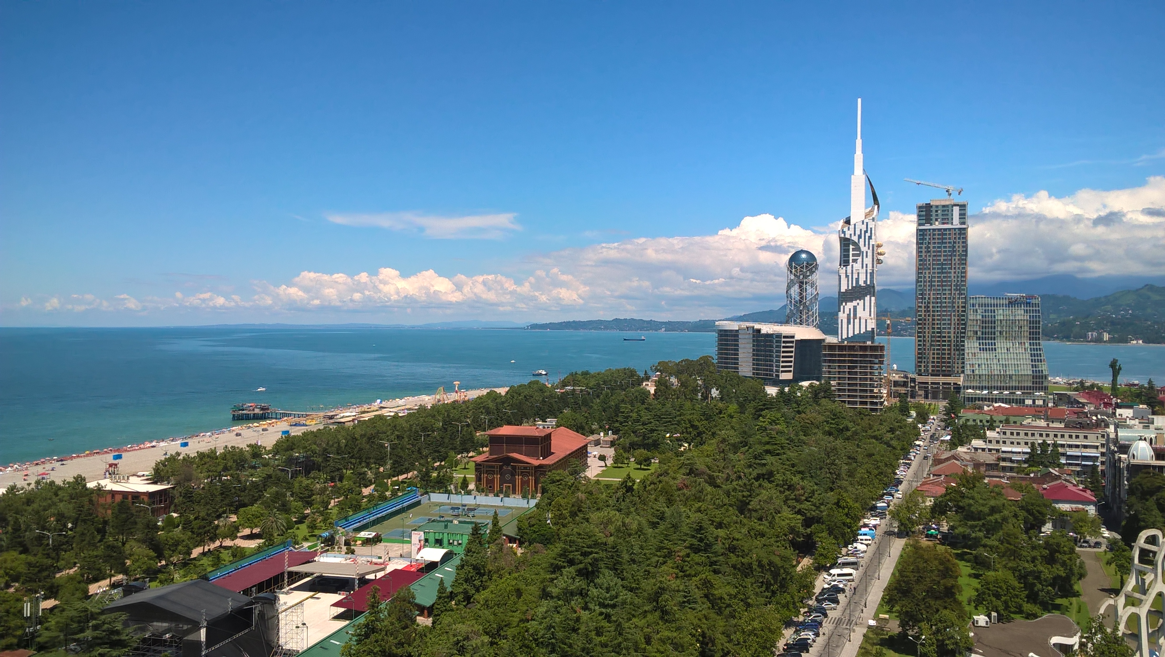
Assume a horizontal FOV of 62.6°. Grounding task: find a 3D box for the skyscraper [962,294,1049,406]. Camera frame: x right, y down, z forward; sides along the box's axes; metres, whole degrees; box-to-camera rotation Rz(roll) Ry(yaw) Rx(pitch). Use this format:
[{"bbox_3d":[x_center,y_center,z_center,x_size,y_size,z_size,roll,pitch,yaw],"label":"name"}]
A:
[{"bbox_3d":[299.500,16.865,680.000,53.000,81.000,28.000,0,0,17],"label":"skyscraper"}]

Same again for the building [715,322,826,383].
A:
[{"bbox_3d":[140.000,25.967,722.000,29.000,61.000,88.000,0,0,-32],"label":"building"}]

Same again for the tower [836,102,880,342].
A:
[{"bbox_3d":[174.500,-43.072,602.000,26.000,200.000,26.000,0,0,19],"label":"tower"}]

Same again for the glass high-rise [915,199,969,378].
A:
[{"bbox_3d":[290.000,-22.908,774.000,38.000,160.000,29.000,0,0,23],"label":"glass high-rise"}]

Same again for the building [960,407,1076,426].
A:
[{"bbox_3d":[241.000,50.433,530.000,58.000,14.000,15.000,0,0,23],"label":"building"}]

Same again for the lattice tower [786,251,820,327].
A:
[{"bbox_3d":[202.500,-8.607,883.000,29.500,130.000,29.500,0,0,15],"label":"lattice tower"}]

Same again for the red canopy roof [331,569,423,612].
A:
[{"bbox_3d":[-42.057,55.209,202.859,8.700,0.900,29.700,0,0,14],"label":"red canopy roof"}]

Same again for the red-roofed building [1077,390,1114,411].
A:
[{"bbox_3d":[349.000,50.180,652.000,23.000,15.000,20.000,0,0,23],"label":"red-roofed building"}]

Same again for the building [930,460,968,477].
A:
[{"bbox_3d":[133.000,52.585,346.000,14.000,9.500,13.500,0,0,23],"label":"building"}]

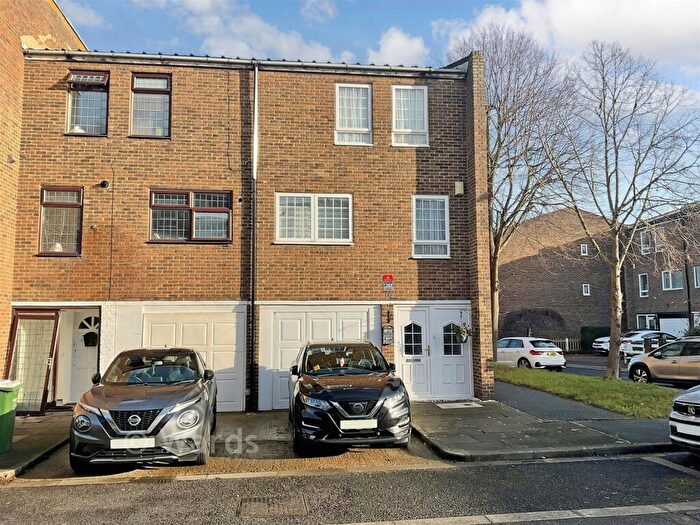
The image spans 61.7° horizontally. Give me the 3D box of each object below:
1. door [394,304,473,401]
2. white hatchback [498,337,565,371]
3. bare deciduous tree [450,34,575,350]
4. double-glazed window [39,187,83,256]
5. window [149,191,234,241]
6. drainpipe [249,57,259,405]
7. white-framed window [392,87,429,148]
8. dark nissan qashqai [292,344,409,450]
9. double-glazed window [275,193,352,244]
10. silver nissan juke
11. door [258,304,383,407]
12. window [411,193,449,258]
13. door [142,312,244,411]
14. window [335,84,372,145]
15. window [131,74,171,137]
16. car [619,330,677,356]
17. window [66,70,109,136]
[{"bbox_3d":[1.908,2.044,13.432,1.836,2.151,0.100,0,-5,-7],"label":"door"},{"bbox_3d":[7.211,3.798,24.506,1.760,1.410,4.030,2,-6,-17],"label":"white hatchback"},{"bbox_3d":[6.537,-3.028,25.177,6.000,14.910,6.000,0,-6,-6],"label":"bare deciduous tree"},{"bbox_3d":[-6.213,-0.887,12.657,0.884,1.541,0.100,0,-5,-7],"label":"double-glazed window"},{"bbox_3d":[-3.514,-1.016,13.008,1.797,1.205,0.100,0,-5,-7],"label":"window"},{"bbox_3d":[-2.110,-0.665,12.993,0.090,7.757,0.100,0,-6,-6],"label":"drainpipe"},{"bbox_3d":[1.410,-3.444,13.847,0.906,1.483,0.100,0,-5,-7],"label":"white-framed window"},{"bbox_3d":[-0.169,2.208,10.435,1.870,1.590,4.394,1,-6,-8],"label":"dark nissan qashqai"},{"bbox_3d":[-0.810,-0.988,13.345,1.783,1.183,0.100,0,-5,-7],"label":"double-glazed window"},{"bbox_3d":[-3.081,2.134,9.378,1.850,1.590,4.210,1,-6,-10],"label":"silver nissan juke"},{"bbox_3d":[-0.654,2.105,13.105,2.729,2.305,0.100,0,-5,-7],"label":"door"},{"bbox_3d":[1.883,-0.820,13.538,0.873,1.463,0.110,0,-6,-6],"label":"window"},{"bbox_3d":[-3.380,2.143,12.759,2.224,2.210,0.100,0,-5,-7],"label":"door"},{"bbox_3d":[0.098,-3.426,13.597,0.871,1.452,0.110,0,-6,-6],"label":"window"},{"bbox_3d":[-4.436,-3.488,13.116,0.884,1.498,0.100,0,-5,-7],"label":"window"},{"bbox_3d":[16.720,4.288,31.335,4.350,1.440,1.820,0,-6,-6],"label":"car"},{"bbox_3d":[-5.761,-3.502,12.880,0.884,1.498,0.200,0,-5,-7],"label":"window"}]

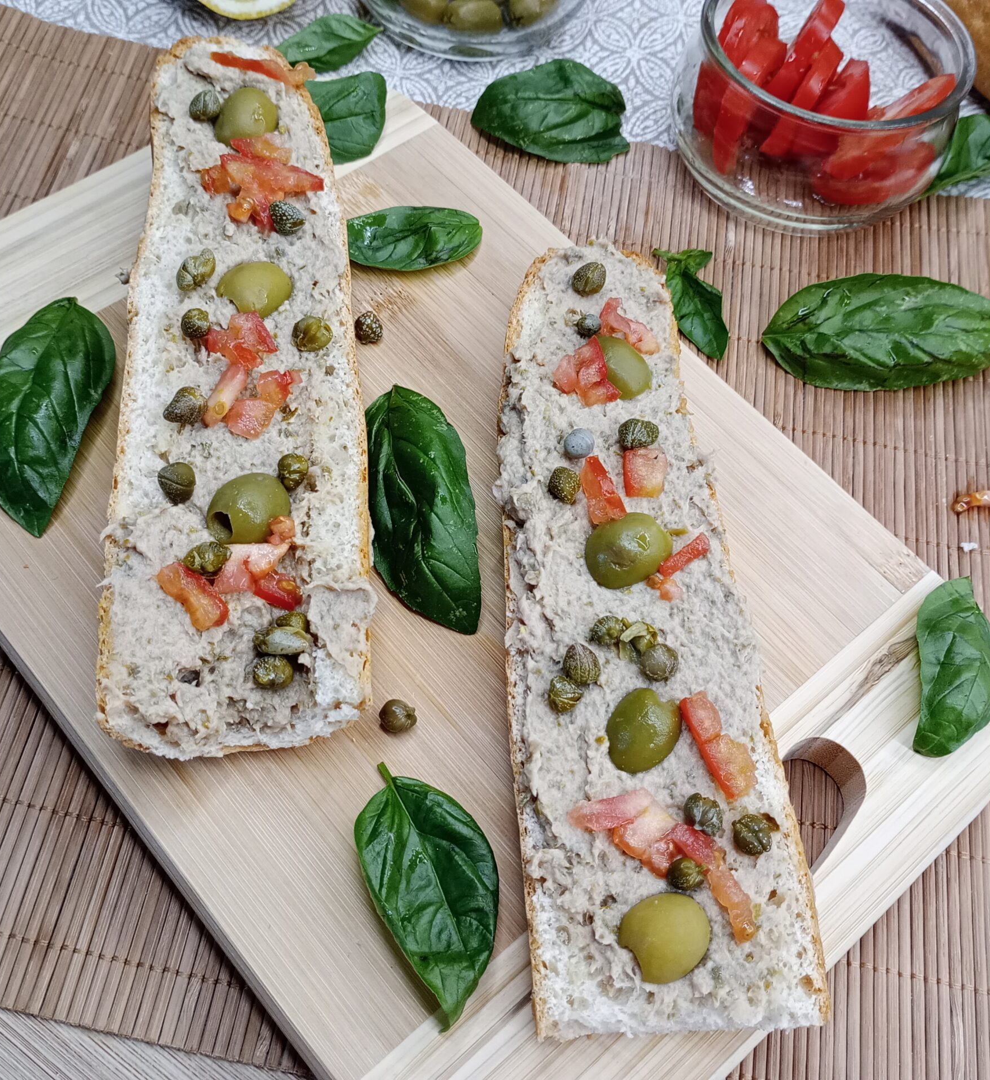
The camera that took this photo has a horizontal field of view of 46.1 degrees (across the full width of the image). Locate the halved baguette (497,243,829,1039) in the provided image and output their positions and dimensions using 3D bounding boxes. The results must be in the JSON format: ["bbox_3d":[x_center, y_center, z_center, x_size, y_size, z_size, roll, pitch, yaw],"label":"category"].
[{"bbox_3d":[0.032,0.012,0.291,0.062,0.032,0.207,-1,62,-4],"label":"halved baguette"}]

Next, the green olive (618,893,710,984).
[{"bbox_3d":[0.034,0.080,0.233,0.019,0.015,0.018,-31,68,-18],"label":"green olive"}]

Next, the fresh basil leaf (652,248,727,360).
[{"bbox_3d":[0.065,-0.076,0.367,0.020,0.018,0.046,-12,63,-10],"label":"fresh basil leaf"}]

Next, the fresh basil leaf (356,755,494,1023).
[{"bbox_3d":[-0.015,0.078,0.260,0.029,0.012,0.059,-14,64,-10],"label":"fresh basil leaf"}]

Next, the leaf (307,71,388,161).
[{"bbox_3d":[-0.057,-0.132,0.368,0.048,0.011,0.039,-11,63,-9],"label":"leaf"}]

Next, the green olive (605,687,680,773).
[{"bbox_3d":[0.032,0.042,0.254,0.017,0.015,0.019,28,64,11],"label":"green olive"}]

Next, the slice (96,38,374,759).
[{"bbox_3d":[-0.068,-0.050,0.313,0.060,0.032,0.217,-5,62,-6],"label":"slice"}]

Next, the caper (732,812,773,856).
[{"bbox_3d":[0.054,0.062,0.243,0.009,0.009,0.009,-15,64,-11],"label":"caper"}]

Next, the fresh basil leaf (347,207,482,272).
[{"bbox_3d":[-0.029,-0.091,0.348,0.052,0.010,0.026,-5,62,-5],"label":"fresh basil leaf"}]

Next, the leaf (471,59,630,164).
[{"bbox_3d":[0.019,-0.145,0.396,0.054,0.015,0.047,1,62,-2],"label":"leaf"}]

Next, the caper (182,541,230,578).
[{"bbox_3d":[-0.066,0.004,0.265,0.011,0.008,0.009,-16,64,-12],"label":"caper"}]

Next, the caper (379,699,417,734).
[{"bbox_3d":[-0.023,0.042,0.279,0.009,0.008,0.008,6,62,0],"label":"caper"}]

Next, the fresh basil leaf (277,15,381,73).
[{"bbox_3d":[-0.063,-0.175,0.412,0.051,0.011,0.029,-22,65,-14],"label":"fresh basil leaf"}]

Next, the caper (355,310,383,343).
[{"bbox_3d":[-0.037,-0.062,0.339,0.008,0.008,0.009,-1,62,-4],"label":"caper"}]

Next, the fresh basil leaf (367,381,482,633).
[{"bbox_3d":[-0.022,-0.008,0.302,0.034,0.014,0.075,-12,63,-9],"label":"fresh basil leaf"}]

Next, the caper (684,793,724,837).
[{"bbox_3d":[0.045,0.059,0.248,0.009,0.008,0.010,-36,70,-20],"label":"caper"}]

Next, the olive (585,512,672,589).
[{"bbox_3d":[0.031,0.002,0.272,0.021,0.017,0.017,-31,68,-18],"label":"olive"}]

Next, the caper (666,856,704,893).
[{"bbox_3d":[0.039,0.069,0.239,0.009,0.008,0.008,-10,63,-9],"label":"caper"}]

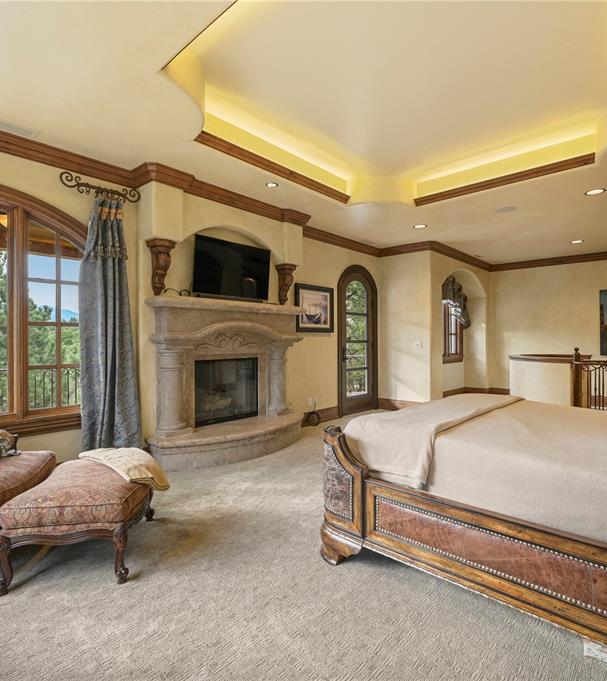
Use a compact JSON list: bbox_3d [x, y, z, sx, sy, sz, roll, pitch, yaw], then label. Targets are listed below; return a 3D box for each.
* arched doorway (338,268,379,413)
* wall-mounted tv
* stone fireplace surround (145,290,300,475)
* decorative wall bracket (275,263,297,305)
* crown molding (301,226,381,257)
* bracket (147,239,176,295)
[{"bbox_3d":[0.971,-0.022,7.092,0.160,2.630,1.230,0,0,43],"label":"arched doorway"},{"bbox_3d":[-0.854,-0.879,4.958,0.060,0.665,1.140,0,0,43],"label":"wall-mounted tv"},{"bbox_3d":[-0.679,0.417,4.750,0.760,1.770,2.140,0,0,43],"label":"stone fireplace surround"},{"bbox_3d":[-0.253,-0.765,5.579,0.240,0.560,0.220,0,0,43],"label":"decorative wall bracket"},{"bbox_3d":[0.700,-1.637,6.674,0.120,0.150,2.220,0,0,43],"label":"crown molding"},{"bbox_3d":[-1.520,-0.762,4.239,0.240,0.560,0.230,0,0,43],"label":"bracket"}]

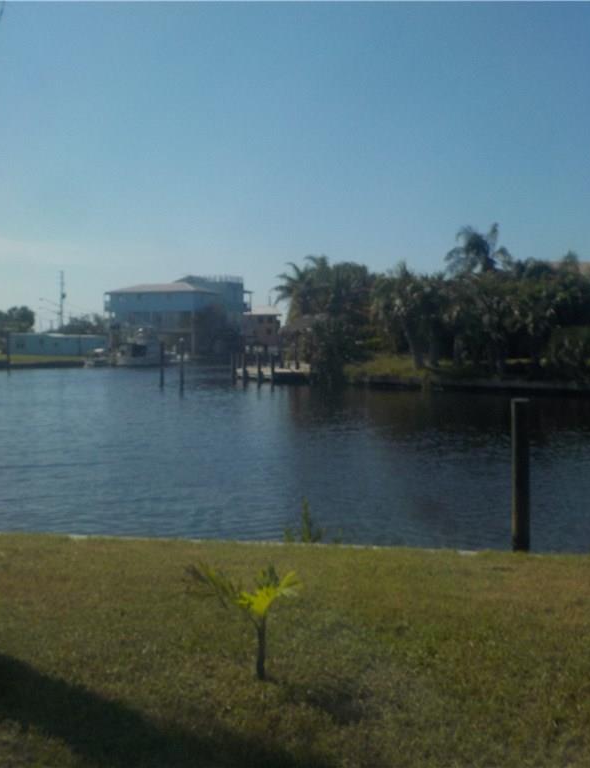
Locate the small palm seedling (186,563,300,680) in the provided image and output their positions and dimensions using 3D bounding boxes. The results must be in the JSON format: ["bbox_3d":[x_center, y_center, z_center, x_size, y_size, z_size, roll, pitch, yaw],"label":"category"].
[{"bbox_3d":[-0.254,1.151,4.300,0.540,0.560,0.480,0,2,0],"label":"small palm seedling"}]

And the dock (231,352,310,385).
[{"bbox_3d":[-1.661,-1.218,65.500,3.800,2.200,9.500,1,2,13],"label":"dock"}]

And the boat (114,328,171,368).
[{"bbox_3d":[-19.245,-4.480,112.000,7.600,4.800,2.900,-1,3,-24],"label":"boat"}]

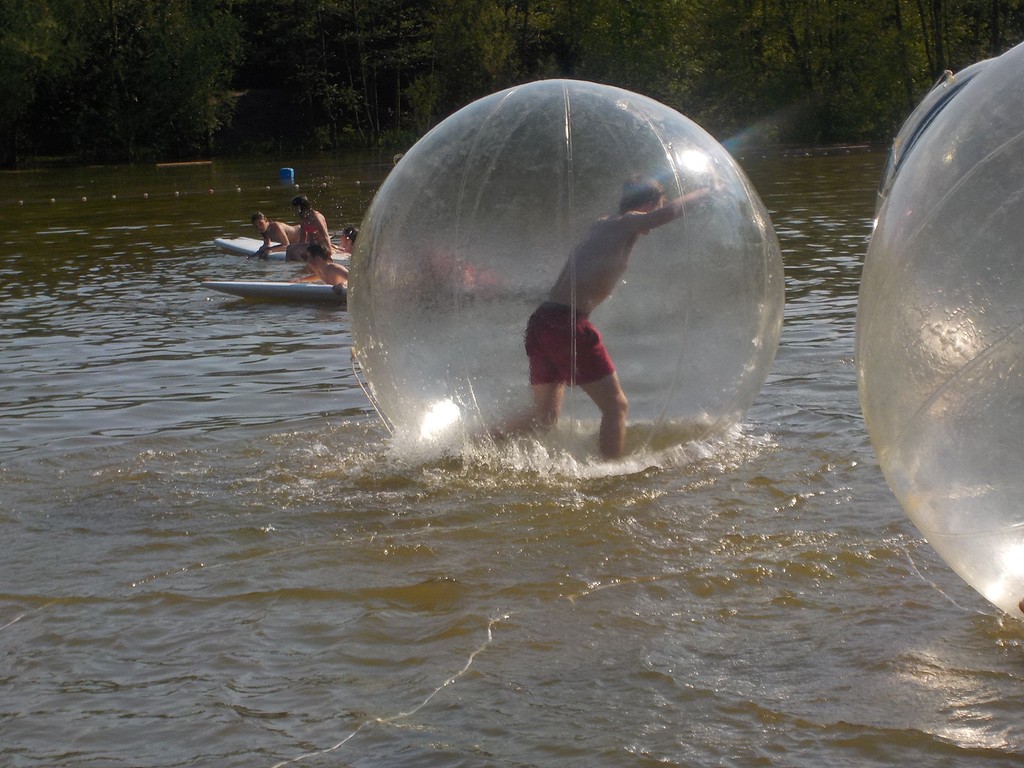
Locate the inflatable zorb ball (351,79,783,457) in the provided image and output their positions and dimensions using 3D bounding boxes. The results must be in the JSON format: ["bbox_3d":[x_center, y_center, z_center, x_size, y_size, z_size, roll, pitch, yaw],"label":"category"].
[{"bbox_3d":[0.252,-0.460,12.300,2.000,1.900,2.000,0,6,0],"label":"inflatable zorb ball"}]

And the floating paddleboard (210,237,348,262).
[{"bbox_3d":[-2.329,-1.358,27.500,0.700,0.180,2.800,-3,7,-27],"label":"floating paddleboard"}]

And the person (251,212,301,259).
[{"bbox_3d":[-2.298,-1.524,27.500,0.850,0.530,0.500,-3,6,-24],"label":"person"}]

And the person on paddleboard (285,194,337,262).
[{"bbox_3d":[-2.036,-1.541,26.900,0.580,0.770,0.450,-2,6,-17],"label":"person on paddleboard"}]

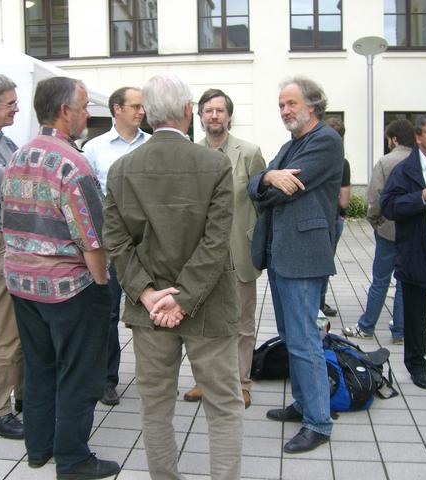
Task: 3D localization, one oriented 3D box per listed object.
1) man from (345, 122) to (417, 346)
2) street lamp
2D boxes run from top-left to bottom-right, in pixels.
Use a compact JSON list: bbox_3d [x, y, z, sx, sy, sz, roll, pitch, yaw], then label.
[{"bbox_3d":[1.349,-0.078,5.593,0.520,1.755,0.550,6,8,41],"label":"man"},{"bbox_3d":[3.483,-2.481,15.829,0.760,4.100,0.620,2,7,11],"label":"street lamp"}]

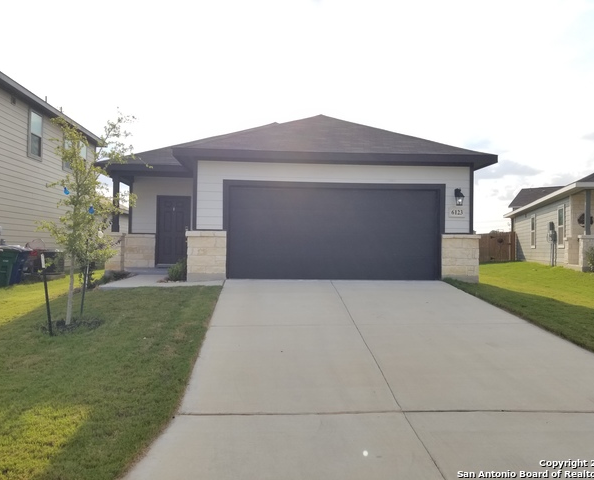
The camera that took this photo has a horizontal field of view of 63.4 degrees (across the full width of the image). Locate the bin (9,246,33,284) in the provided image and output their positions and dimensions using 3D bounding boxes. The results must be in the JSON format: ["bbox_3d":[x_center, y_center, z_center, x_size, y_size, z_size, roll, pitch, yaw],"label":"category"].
[{"bbox_3d":[-8.289,0.757,14.061,0.810,1.100,0.680,1,-1,-3],"label":"bin"}]

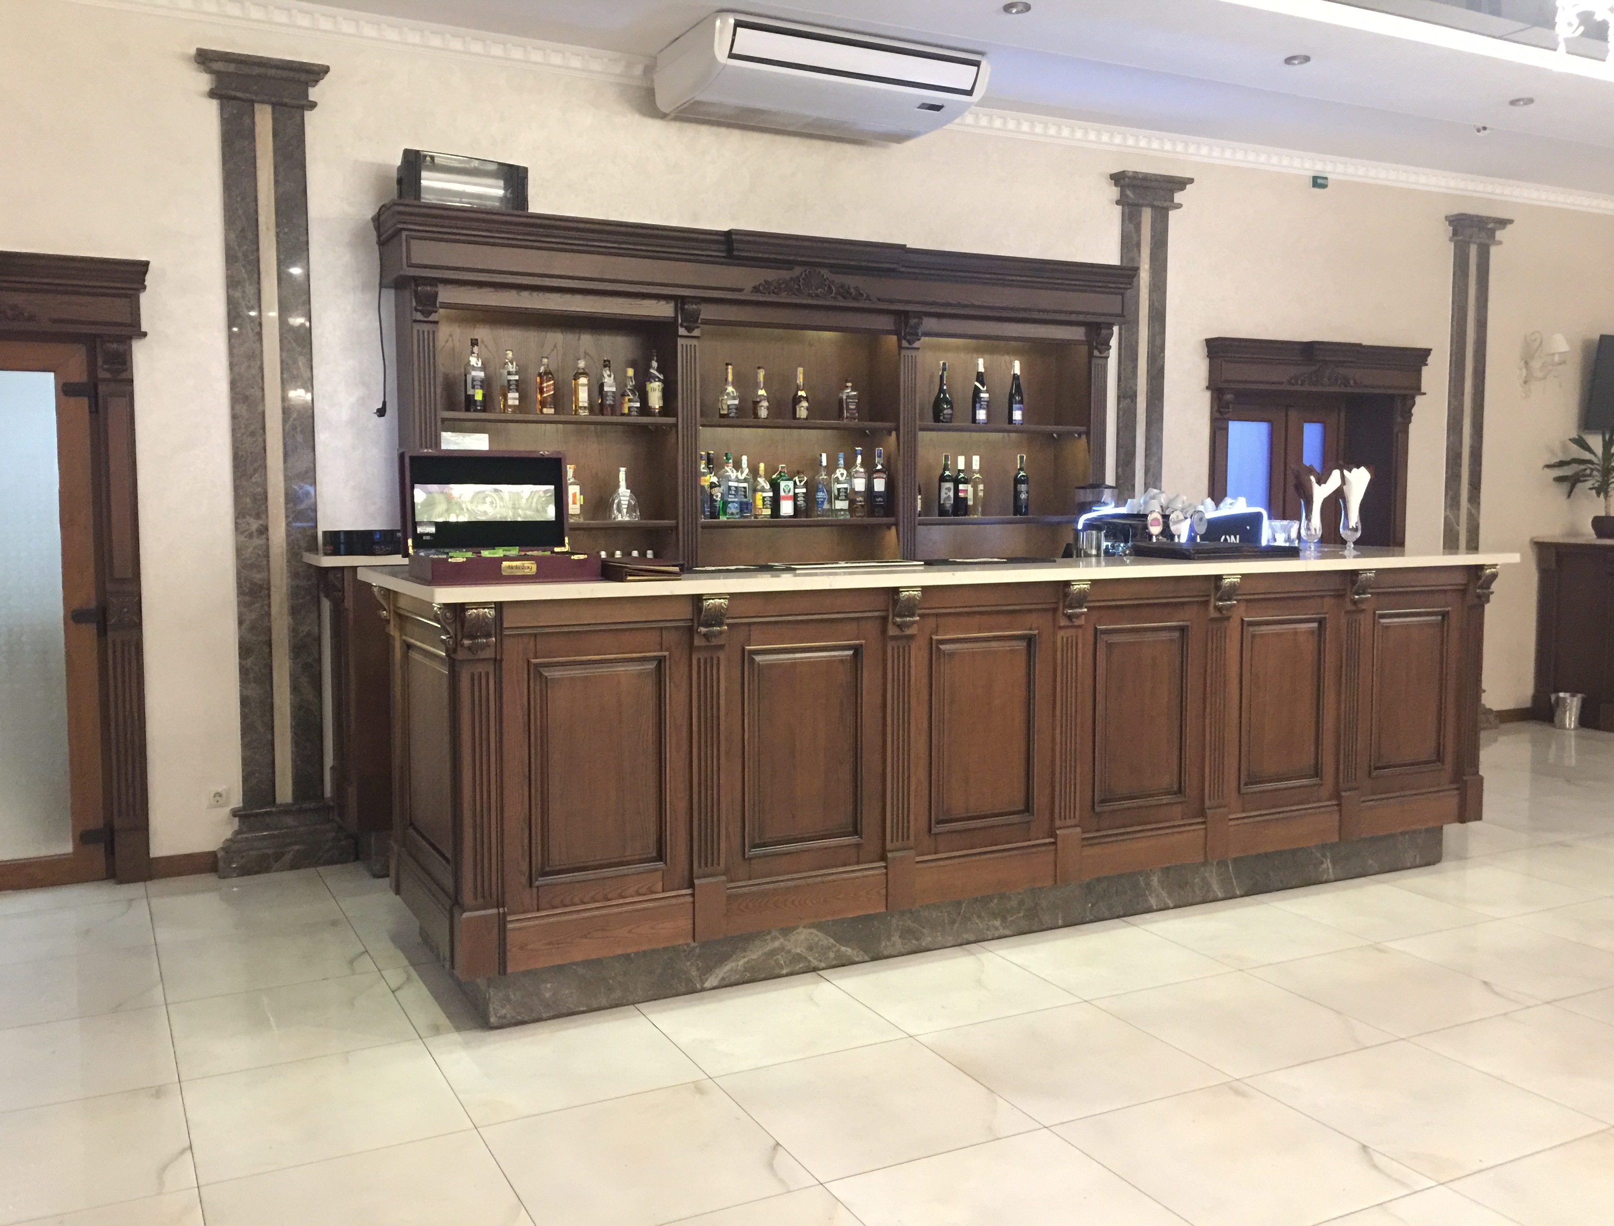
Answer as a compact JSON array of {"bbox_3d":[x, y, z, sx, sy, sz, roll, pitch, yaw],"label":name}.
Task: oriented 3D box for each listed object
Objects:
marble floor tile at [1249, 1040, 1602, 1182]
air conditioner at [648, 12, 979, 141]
[{"bbox_3d":[1.502,1.204,3.354,0.600,0.012,0.600,-2,5,-27],"label":"marble floor tile"},{"bbox_3d":[0.083,-2.261,5.863,1.275,0.245,0.680,-2,5,-27],"label":"air conditioner"}]

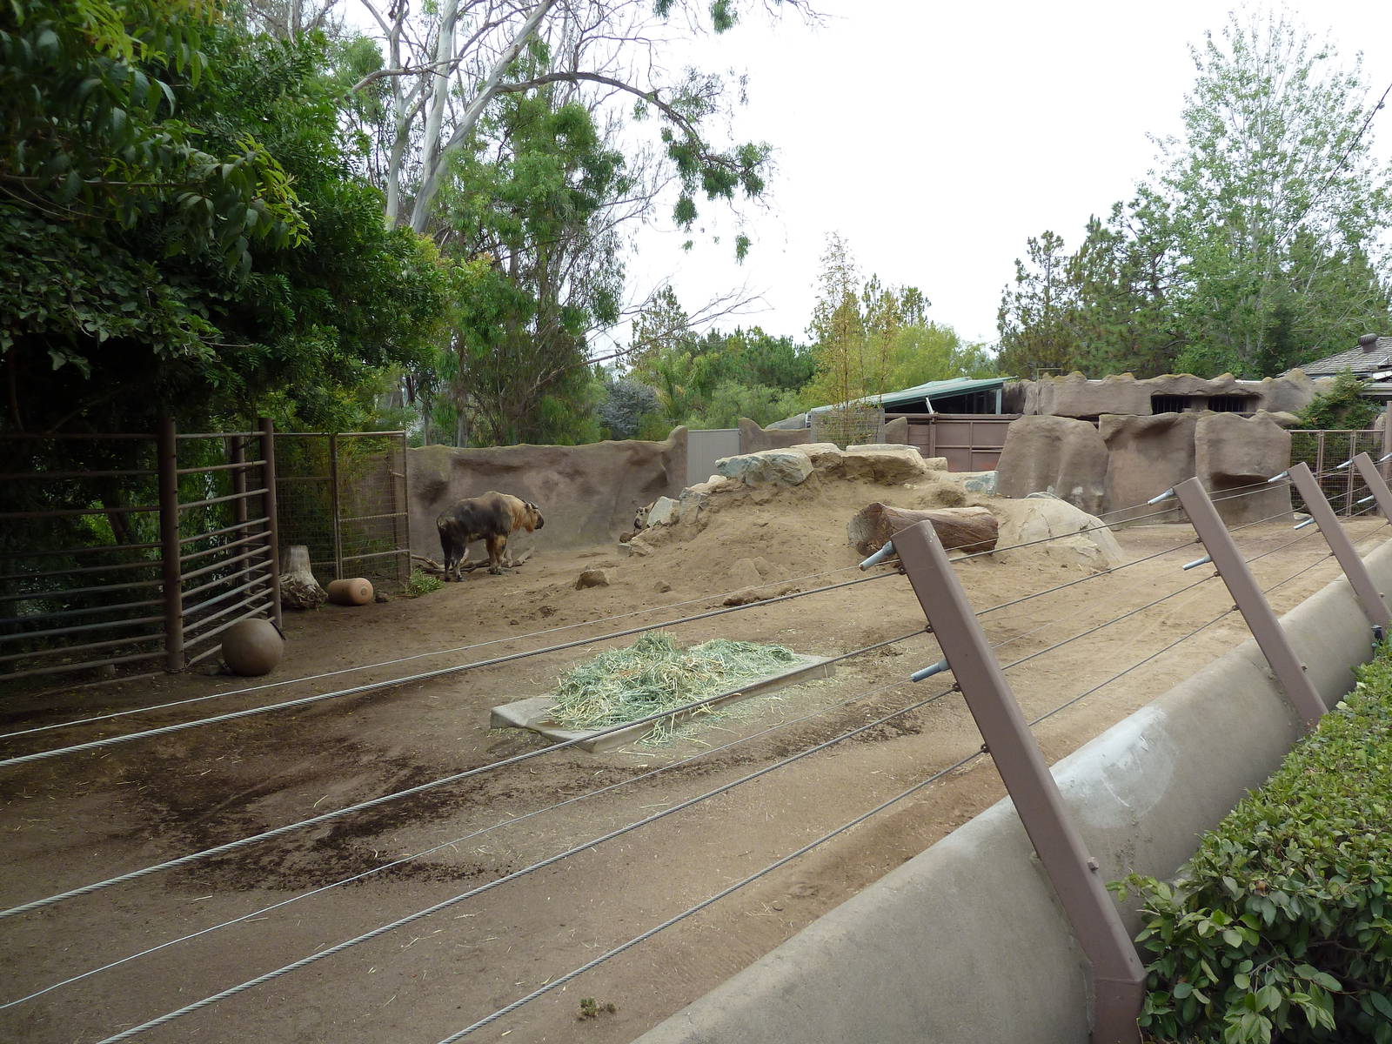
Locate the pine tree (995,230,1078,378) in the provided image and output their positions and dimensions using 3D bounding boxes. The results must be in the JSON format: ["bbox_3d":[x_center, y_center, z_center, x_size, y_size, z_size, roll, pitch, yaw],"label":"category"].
[{"bbox_3d":[13.584,-6.539,39.551,3.800,9.800,3.800,0,6,0],"label":"pine tree"}]

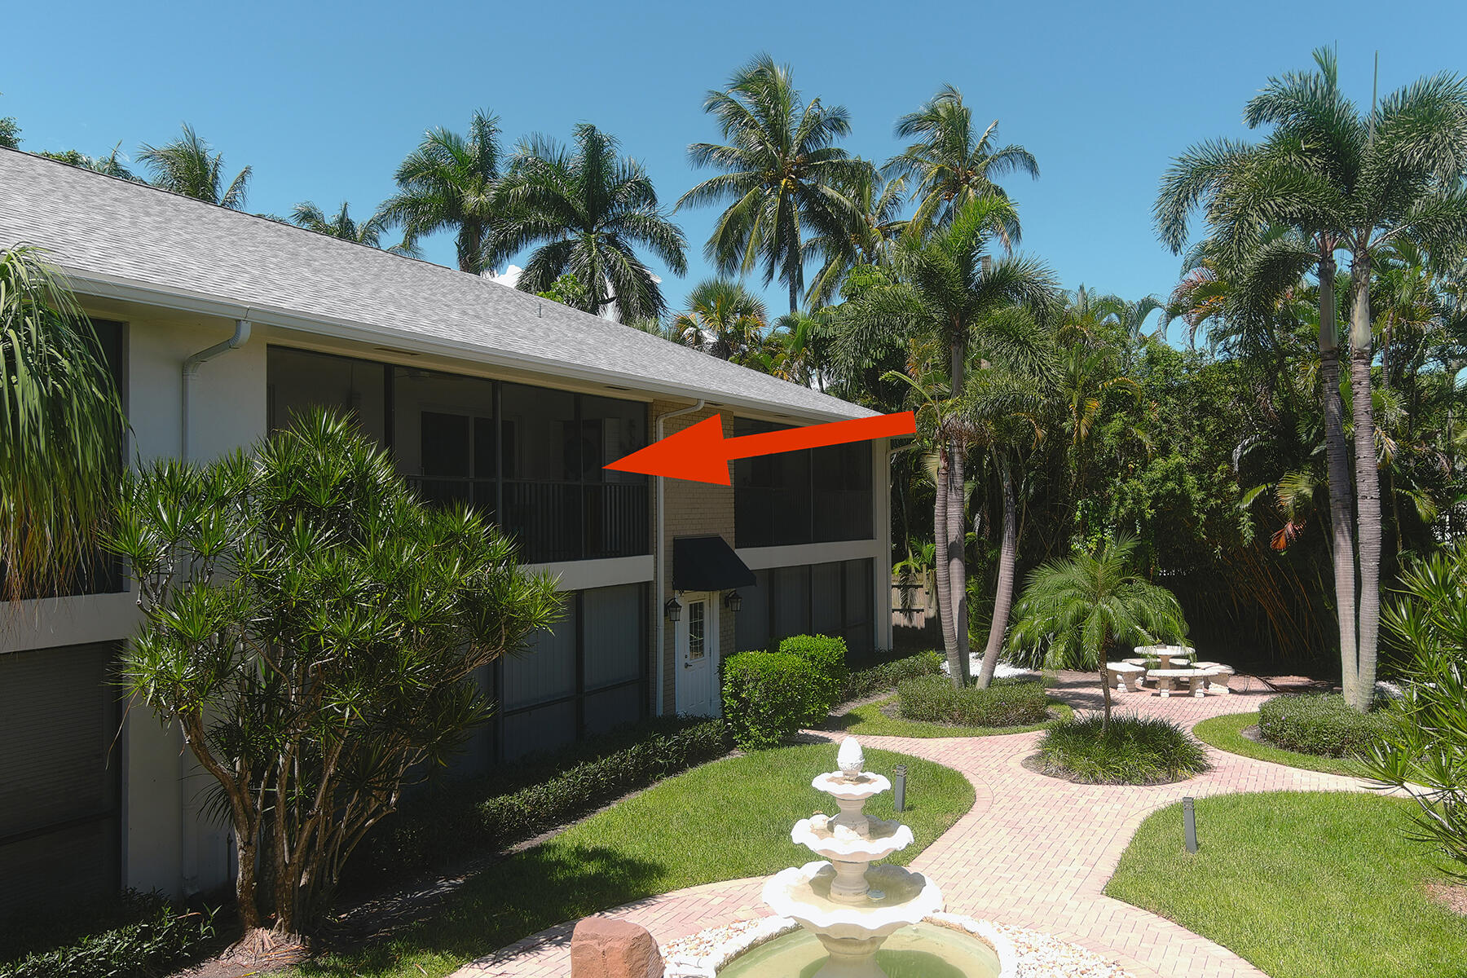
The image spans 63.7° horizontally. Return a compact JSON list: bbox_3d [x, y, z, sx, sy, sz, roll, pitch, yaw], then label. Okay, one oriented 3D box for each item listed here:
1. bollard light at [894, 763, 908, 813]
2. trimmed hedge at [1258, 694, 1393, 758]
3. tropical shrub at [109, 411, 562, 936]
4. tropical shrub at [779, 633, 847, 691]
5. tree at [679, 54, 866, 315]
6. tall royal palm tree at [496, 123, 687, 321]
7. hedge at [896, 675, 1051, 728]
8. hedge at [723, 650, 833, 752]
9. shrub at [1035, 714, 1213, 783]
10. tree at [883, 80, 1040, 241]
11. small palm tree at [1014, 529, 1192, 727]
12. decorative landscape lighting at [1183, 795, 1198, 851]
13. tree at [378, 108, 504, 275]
[{"bbox_3d":[1.900,3.401,13.404,0.090,0.530,0.090,2,-1,27],"label":"bollard light"},{"bbox_3d":[8.949,3.492,17.447,2.200,0.460,2.700,0,-1,27],"label":"trimmed hedge"},{"bbox_3d":[-3.300,1.491,9.829,3.600,4.250,3.300,0,-1,0],"label":"tropical shrub"},{"bbox_3d":[1.270,3.060,18.900,1.050,1.300,1.050,0,-1,27],"label":"tropical shrub"},{"bbox_3d":[1.450,-5.708,42.089,6.800,19.600,6.800,0,-1,0],"label":"tree"},{"bbox_3d":[-4.800,-4.138,40.066,6.500,16.400,6.400,0,-1,0],"label":"tall royal palm tree"},{"bbox_3d":[4.061,3.524,19.748,2.300,0.460,2.650,0,-1,27],"label":"hedge"},{"bbox_3d":[0.540,3.097,17.356,1.150,1.260,1.200,0,-1,27],"label":"hedge"},{"bbox_3d":[5.270,3.478,16.050,2.300,0.460,2.250,0,-1,0],"label":"shrub"},{"bbox_3d":[7.701,-4.815,40.071,5.100,17.700,5.100,0,-1,0],"label":"tree"},{"bbox_3d":[4.970,2.170,16.170,2.400,3.080,2.350,0,-1,0],"label":"small palm tree"},{"bbox_3d":[4.550,3.364,11.804,0.090,0.560,0.090,-5,-1,27],"label":"decorative landscape lighting"},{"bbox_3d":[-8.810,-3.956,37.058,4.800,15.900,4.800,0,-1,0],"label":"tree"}]

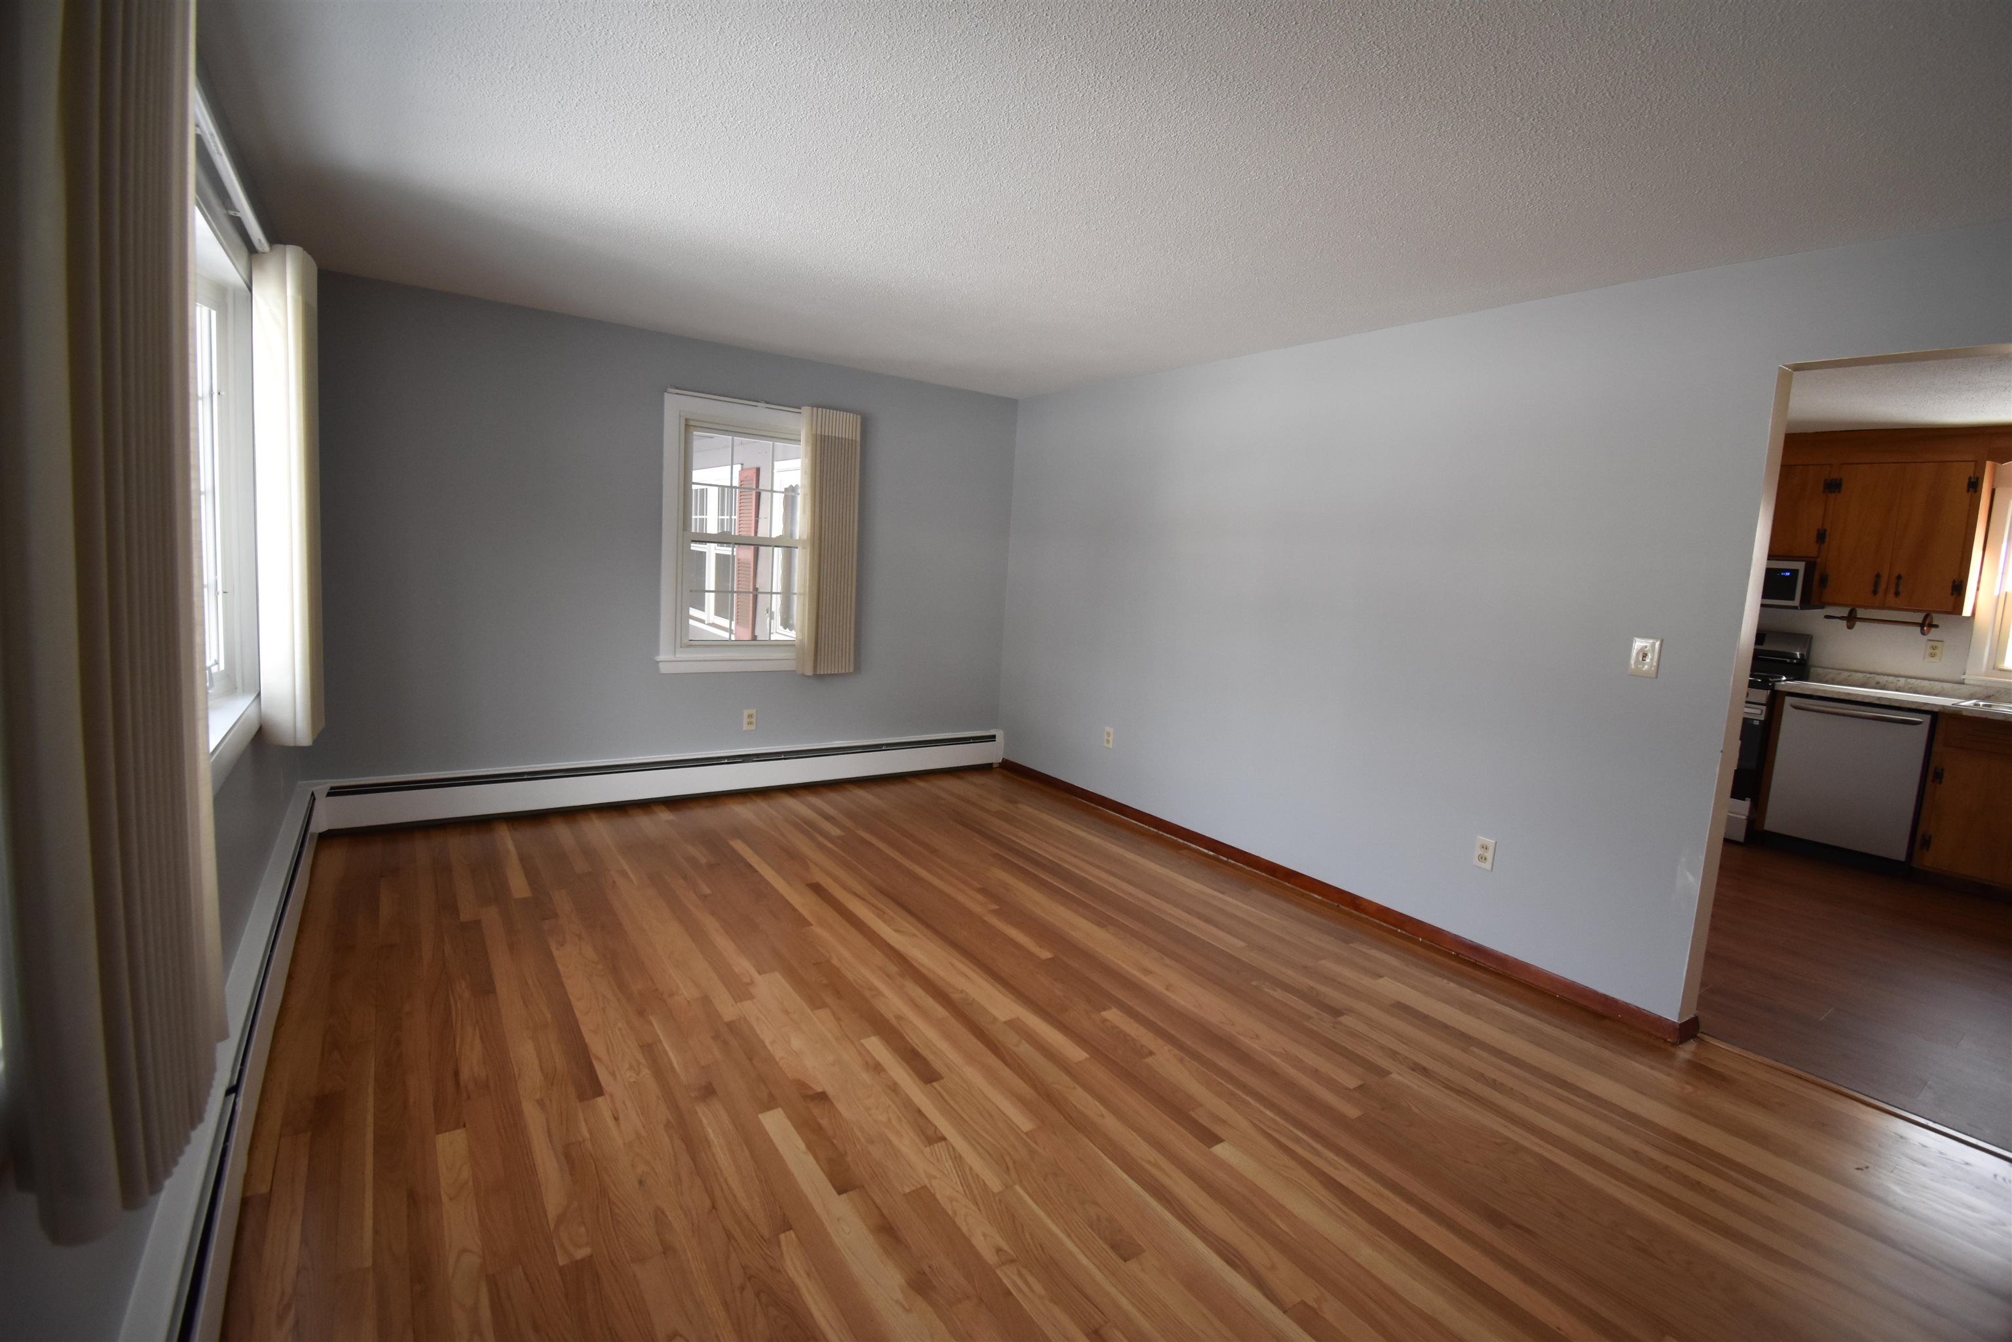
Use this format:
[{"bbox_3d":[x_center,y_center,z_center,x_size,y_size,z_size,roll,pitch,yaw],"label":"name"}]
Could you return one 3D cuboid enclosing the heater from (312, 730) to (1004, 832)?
[{"bbox_3d":[-1.513,0.559,4.720,3.683,0.220,0.075,-2,9,-36],"label":"heater"}]

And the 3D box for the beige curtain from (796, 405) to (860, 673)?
[{"bbox_3d":[-1.021,-0.716,4.784,0.329,1.461,0.110,-2,9,-36],"label":"beige curtain"}]

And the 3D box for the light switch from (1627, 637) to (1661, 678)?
[{"bbox_3d":[2.069,-0.044,2.712,0.012,0.120,0.075,-2,9,-36],"label":"light switch"}]

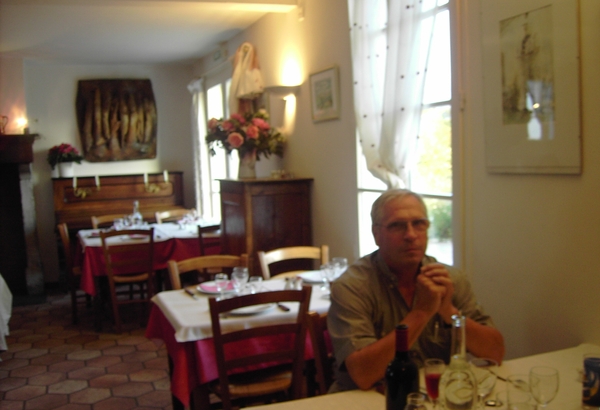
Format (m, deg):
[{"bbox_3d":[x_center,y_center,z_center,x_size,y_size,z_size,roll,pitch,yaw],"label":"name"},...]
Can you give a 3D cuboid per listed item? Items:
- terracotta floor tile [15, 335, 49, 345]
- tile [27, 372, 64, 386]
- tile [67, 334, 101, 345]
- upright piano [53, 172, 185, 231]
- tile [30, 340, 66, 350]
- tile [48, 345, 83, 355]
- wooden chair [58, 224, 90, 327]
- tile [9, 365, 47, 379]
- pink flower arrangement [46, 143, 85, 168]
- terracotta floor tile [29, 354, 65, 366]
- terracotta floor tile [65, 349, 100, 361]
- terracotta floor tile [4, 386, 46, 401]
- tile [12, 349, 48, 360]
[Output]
[{"bbox_3d":[-2.189,1.096,4.977,0.245,0.020,0.280,-4,5,-22],"label":"terracotta floor tile"},{"bbox_3d":[-1.664,1.159,4.009,0.240,0.020,0.285,-3,4,-22],"label":"tile"},{"bbox_3d":[-1.812,1.128,5.055,0.246,0.015,0.284,-3,5,-22],"label":"tile"},{"bbox_3d":[-2.102,0.310,7.091,1.450,1.300,0.620,-3,4,-22],"label":"upright piano"},{"bbox_3d":[-2.000,1.113,4.842,0.249,0.015,0.288,-3,4,-22],"label":"tile"},{"bbox_3d":[-1.794,1.106,4.654,0.245,0.020,0.280,-4,5,-22],"label":"tile"},{"bbox_3d":[-1.964,0.610,5.633,0.470,0.880,0.440,-3,4,-22],"label":"wooden chair"},{"bbox_3d":[-1.922,1.188,4.297,0.246,0.015,0.284,-3,5,-22],"label":"tile"},{"bbox_3d":[-2.657,-0.556,6.888,0.410,0.300,0.380,-4,5,-20],"label":"pink flower arrangement"},{"bbox_3d":[-1.828,1.124,4.403,0.245,0.020,0.280,-4,5,-22],"label":"terracotta floor tile"},{"bbox_3d":[-1.596,1.126,4.507,0.240,0.020,0.285,-3,4,-22],"label":"terracotta floor tile"},{"bbox_3d":[-1.698,1.176,3.760,0.240,0.020,0.285,-3,4,-22],"label":"terracotta floor tile"},{"bbox_3d":[-2.086,1.162,4.708,0.246,0.015,0.284,-3,5,-22],"label":"tile"}]

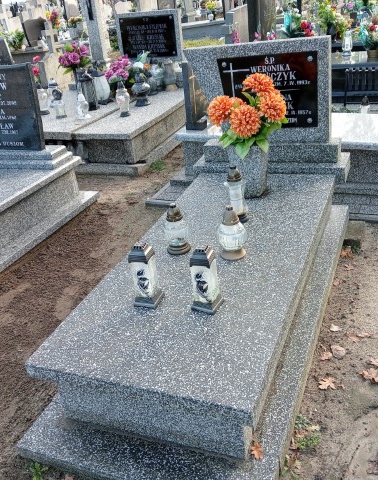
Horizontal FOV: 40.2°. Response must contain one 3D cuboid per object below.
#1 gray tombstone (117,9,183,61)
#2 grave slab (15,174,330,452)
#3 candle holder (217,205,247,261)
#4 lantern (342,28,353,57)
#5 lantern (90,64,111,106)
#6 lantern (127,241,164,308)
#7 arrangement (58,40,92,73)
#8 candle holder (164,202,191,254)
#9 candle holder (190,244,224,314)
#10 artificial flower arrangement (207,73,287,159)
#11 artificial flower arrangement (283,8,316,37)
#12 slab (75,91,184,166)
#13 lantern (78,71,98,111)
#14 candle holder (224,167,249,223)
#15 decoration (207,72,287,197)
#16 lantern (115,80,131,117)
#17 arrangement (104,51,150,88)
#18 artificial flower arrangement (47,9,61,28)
[{"bbox_3d":[-0.488,-2.551,6.505,0.800,0.643,0.110,10,31,31],"label":"gray tombstone"},{"bbox_3d":[0.143,0.165,2.367,0.799,0.296,1.740,4,30,22],"label":"grave slab"},{"bbox_3d":[0.180,-0.046,2.202,0.122,0.220,0.122,4,30,22],"label":"candle holder"},{"bbox_3d":[2.005,-2.500,6.545,0.120,0.323,0.120,4,29,22],"label":"lantern"},{"bbox_3d":[-0.923,-1.647,5.452,0.175,0.370,0.175,4,30,22],"label":"lantern"},{"bbox_3d":[-0.167,0.124,1.941,0.093,0.249,0.095,6,31,24],"label":"lantern"},{"bbox_3d":[-1.336,-2.148,6.079,0.310,0.360,0.280,4,29,22],"label":"arrangement"},{"bbox_3d":[-0.056,-0.060,2.291,0.112,0.219,0.112,-6,28,3],"label":"candle holder"},{"bbox_3d":[0.055,0.134,1.870,0.092,0.245,0.092,9,32,29],"label":"candle holder"},{"bbox_3d":[0.285,-0.617,2.562,0.385,0.400,0.330,4,30,22],"label":"artificial flower arrangement"},{"bbox_3d":[1.658,-3.241,7.753,0.440,0.430,0.360,4,29,22],"label":"artificial flower arrangement"},{"bbox_3d":[-0.421,-1.192,5.146,0.592,0.265,1.750,4,30,22],"label":"slab"},{"bbox_3d":[-1.097,-1.670,5.714,0.150,0.408,0.150,4,29,22],"label":"lantern"},{"bbox_3d":[0.230,-0.220,2.455,0.092,0.274,0.092,4,30,22],"label":"candle holder"},{"bbox_3d":[0.310,-0.499,2.620,0.385,0.590,0.330,4,30,22],"label":"decoration"},{"bbox_3d":[-0.631,-1.341,4.861,0.125,0.315,0.125,4,30,22],"label":"lantern"},{"bbox_3d":[-0.709,-1.955,5.958,0.430,0.410,0.330,4,29,22],"label":"arrangement"},{"bbox_3d":[-2.109,-3.448,8.041,0.240,0.350,0.220,4,30,22],"label":"artificial flower arrangement"}]

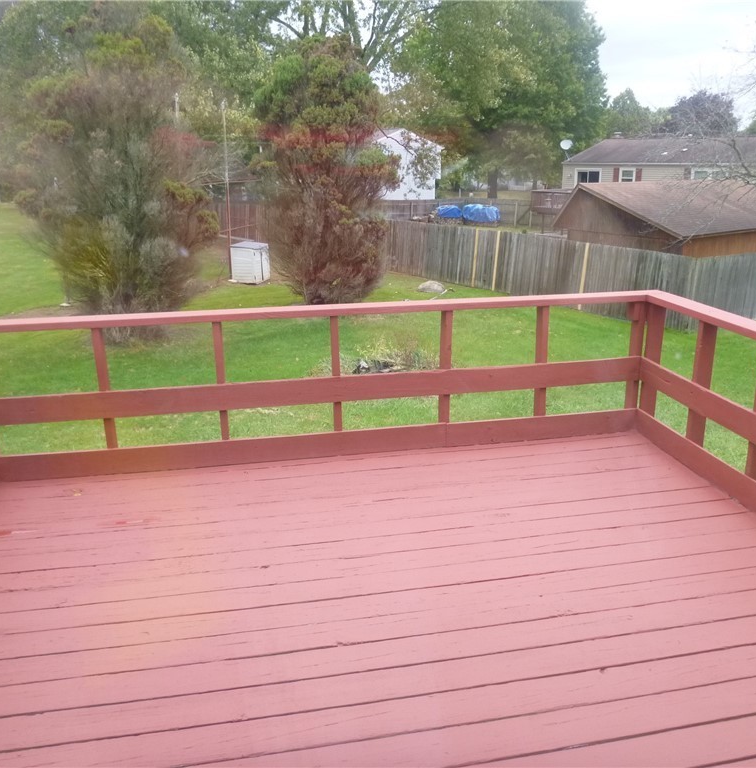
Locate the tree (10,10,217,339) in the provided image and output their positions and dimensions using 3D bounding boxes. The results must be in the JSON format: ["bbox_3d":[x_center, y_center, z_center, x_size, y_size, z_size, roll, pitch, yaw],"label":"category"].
[{"bbox_3d":[-6.182,-4.722,17.366,4.690,7.260,4.690,-6,18,-18],"label":"tree"}]

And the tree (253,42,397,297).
[{"bbox_3d":[-1.518,-6.152,21.747,4.010,7.440,4.010,-1,17,-4],"label":"tree"}]

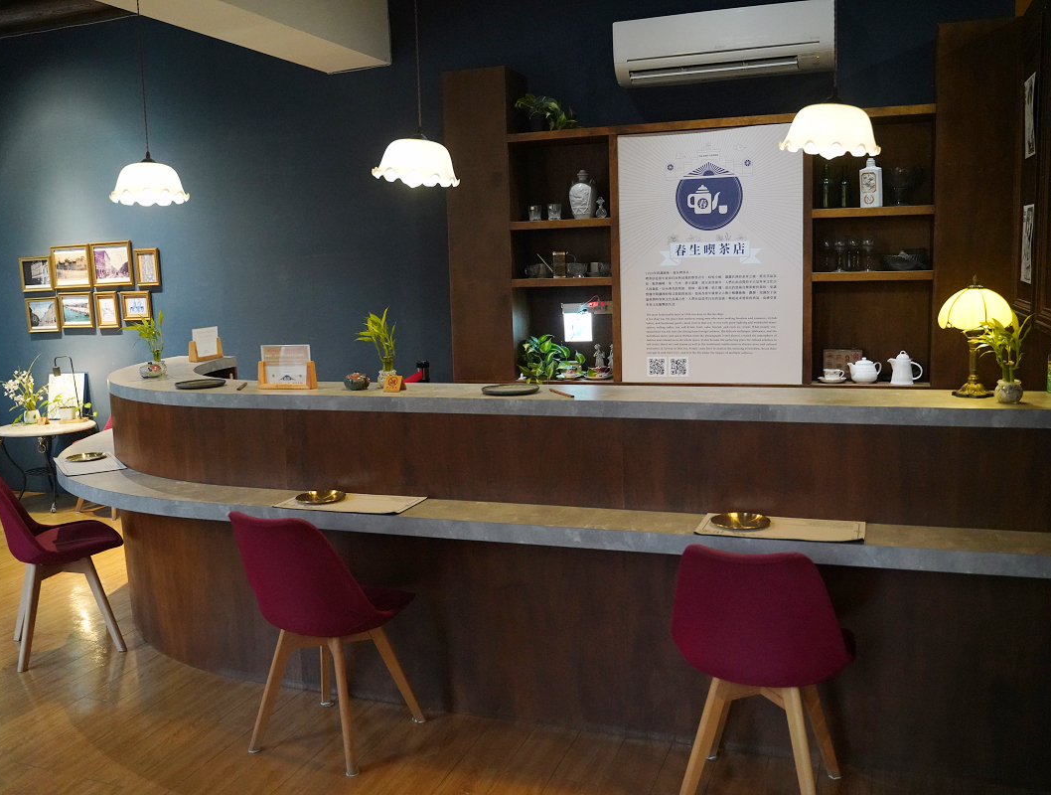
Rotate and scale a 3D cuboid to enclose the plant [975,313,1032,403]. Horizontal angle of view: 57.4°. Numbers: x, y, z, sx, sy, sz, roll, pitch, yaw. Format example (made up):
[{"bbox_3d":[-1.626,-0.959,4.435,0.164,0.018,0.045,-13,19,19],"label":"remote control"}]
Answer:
[{"bbox_3d":[1.359,-0.114,2.730,0.147,0.249,0.150,2,8,27],"label":"plant"}]

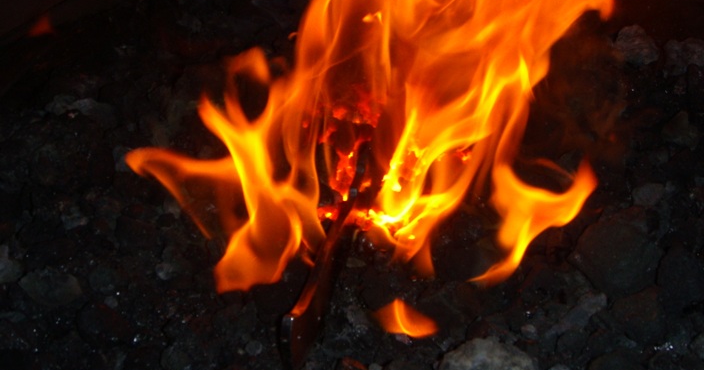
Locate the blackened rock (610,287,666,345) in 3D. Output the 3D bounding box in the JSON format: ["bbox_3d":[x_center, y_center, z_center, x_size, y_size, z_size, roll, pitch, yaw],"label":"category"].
[{"bbox_3d":[0.281,0.129,0.757,0.055,0.044,0.055,0,35,0],"label":"blackened rock"}]

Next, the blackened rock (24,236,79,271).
[{"bbox_3d":[-0.325,0.074,0.836,0.058,0.035,0.045,0,35,0],"label":"blackened rock"}]

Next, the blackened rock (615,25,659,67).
[{"bbox_3d":[0.444,-0.216,1.207,0.069,0.055,0.069,0,35,0],"label":"blackened rock"}]

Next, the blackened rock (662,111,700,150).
[{"bbox_3d":[0.446,-0.074,1.047,0.051,0.041,0.051,0,35,0],"label":"blackened rock"}]

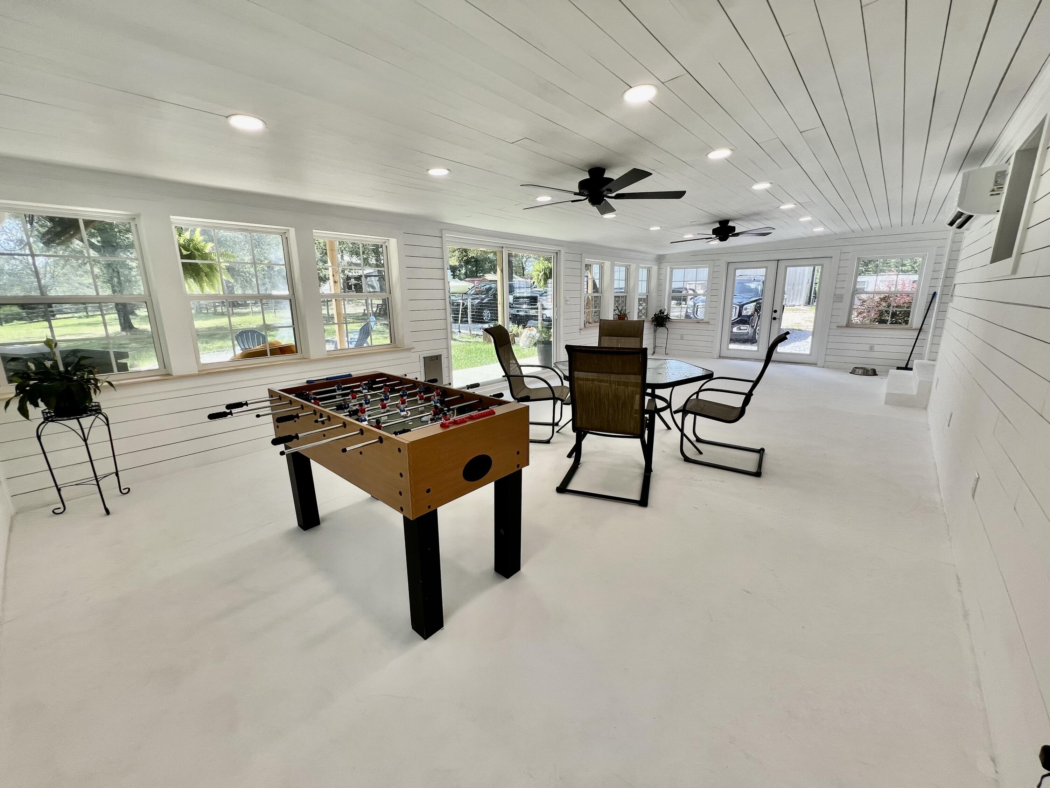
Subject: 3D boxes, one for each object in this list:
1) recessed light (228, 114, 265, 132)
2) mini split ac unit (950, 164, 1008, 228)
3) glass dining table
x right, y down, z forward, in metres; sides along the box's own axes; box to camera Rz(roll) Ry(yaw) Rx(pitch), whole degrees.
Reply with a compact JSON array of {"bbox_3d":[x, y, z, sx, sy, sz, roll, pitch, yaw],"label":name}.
[{"bbox_3d":[-1.526,-1.480,2.162,0.180,0.030,0.180,11,19,41],"label":"recessed light"},{"bbox_3d":[3.677,-1.560,3.236,0.225,0.320,0.930,12,18,41],"label":"mini split ac unit"},{"bbox_3d":[0.975,0.118,3.819,1.320,0.730,1.500,-1,14,-1],"label":"glass dining table"}]

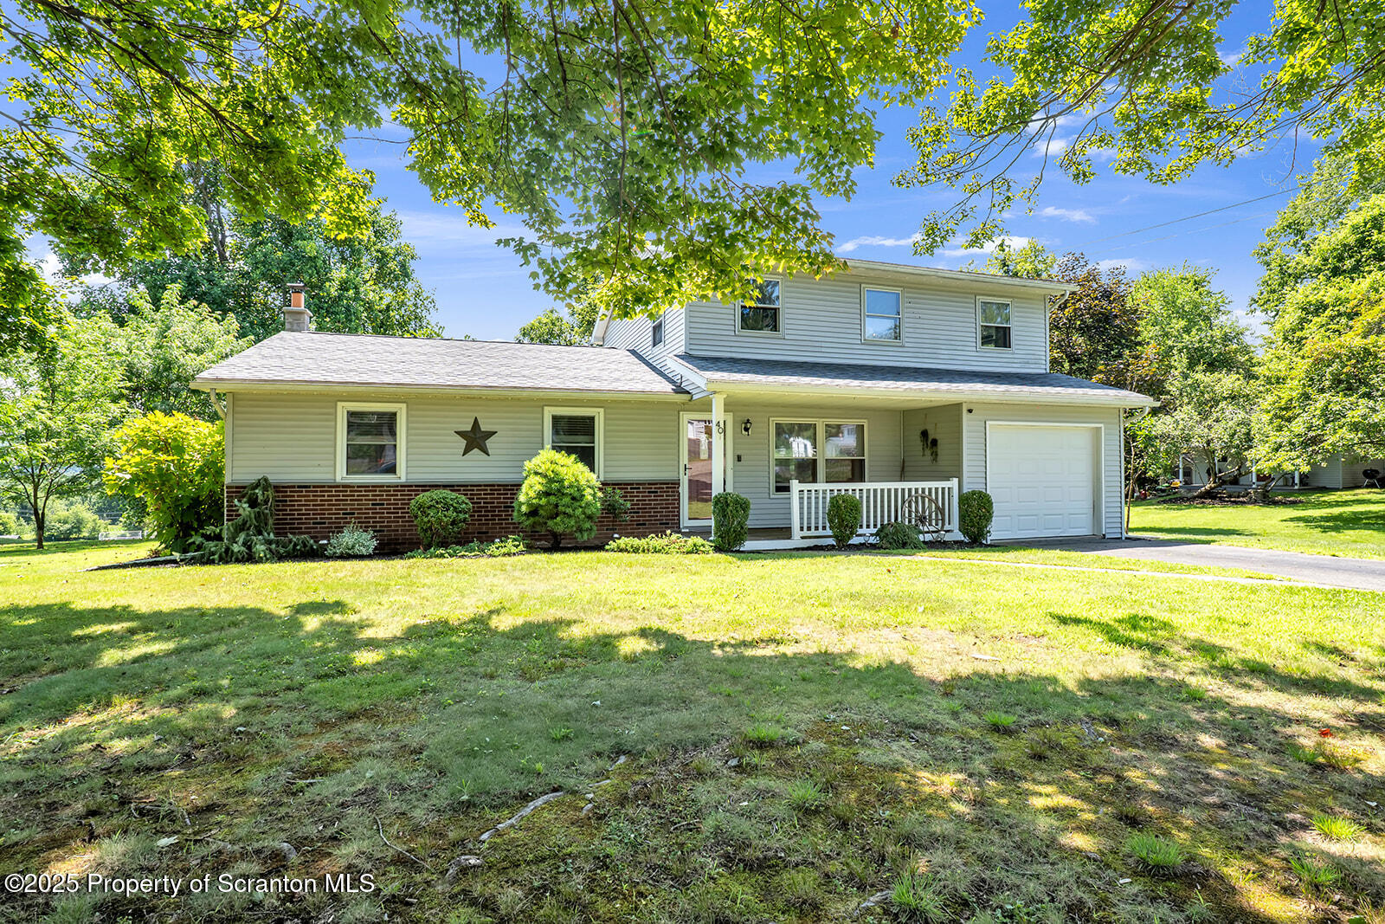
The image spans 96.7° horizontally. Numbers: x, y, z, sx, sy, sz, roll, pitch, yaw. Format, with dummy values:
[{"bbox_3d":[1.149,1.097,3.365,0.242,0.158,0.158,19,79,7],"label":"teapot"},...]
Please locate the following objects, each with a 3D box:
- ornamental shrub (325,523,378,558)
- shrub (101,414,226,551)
[{"bbox_3d":[-4.980,1.140,9.000,0.700,0.520,0.660,0,0,-18],"label":"ornamental shrub"},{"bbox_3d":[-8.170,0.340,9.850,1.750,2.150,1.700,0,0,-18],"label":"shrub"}]

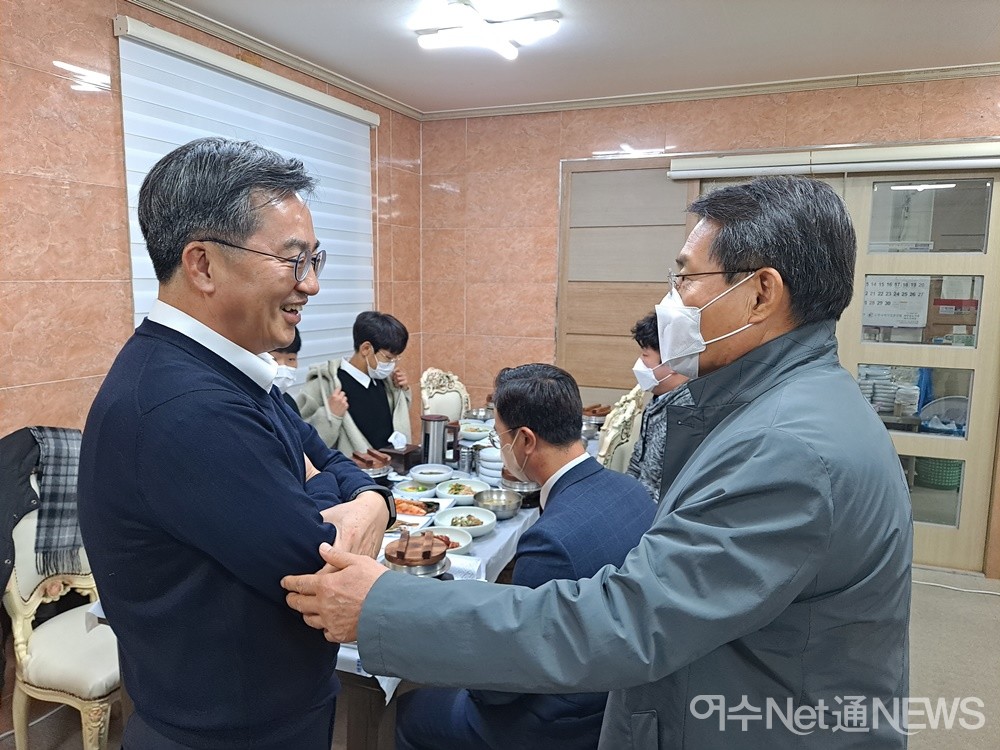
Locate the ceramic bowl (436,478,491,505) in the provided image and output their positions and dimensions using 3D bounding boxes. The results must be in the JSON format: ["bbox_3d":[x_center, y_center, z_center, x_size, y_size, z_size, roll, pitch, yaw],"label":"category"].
[{"bbox_3d":[-0.121,0.392,2.296,0.178,0.044,0.178,1,8,0],"label":"ceramic bowl"}]

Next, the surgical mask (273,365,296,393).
[{"bbox_3d":[-0.688,0.014,2.171,0.090,0.110,0.145,6,10,31],"label":"surgical mask"}]

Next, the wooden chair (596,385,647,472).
[{"bbox_3d":[0.249,0.570,2.807,0.600,1.030,0.520,4,9,23],"label":"wooden chair"}]

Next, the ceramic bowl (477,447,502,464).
[{"bbox_3d":[0.002,0.301,2.458,0.148,0.051,0.148,1,8,0],"label":"ceramic bowl"}]

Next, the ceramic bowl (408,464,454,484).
[{"bbox_3d":[-0.244,0.363,2.494,0.158,0.041,0.158,1,8,0],"label":"ceramic bowl"}]

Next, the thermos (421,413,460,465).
[{"bbox_3d":[-0.223,0.258,2.648,0.165,0.208,0.108,4,9,20],"label":"thermos"}]

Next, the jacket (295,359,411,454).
[{"bbox_3d":[-0.514,0.265,2.670,0.380,0.640,0.520,6,10,31],"label":"jacket"}]

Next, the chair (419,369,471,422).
[{"bbox_3d":[-0.075,0.490,3.325,0.600,1.030,0.500,4,9,23],"label":"chair"}]

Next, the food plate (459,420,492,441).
[{"bbox_3d":[-0.101,0.262,3.144,0.163,0.059,0.163,1,8,0],"label":"food plate"}]

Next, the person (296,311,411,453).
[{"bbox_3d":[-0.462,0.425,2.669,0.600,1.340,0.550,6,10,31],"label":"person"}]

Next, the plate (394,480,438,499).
[{"bbox_3d":[-0.283,0.390,2.340,0.148,0.031,0.148,1,8,0],"label":"plate"}]

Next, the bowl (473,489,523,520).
[{"bbox_3d":[-0.006,0.406,2.146,0.153,0.062,0.153,1,8,0],"label":"bowl"}]

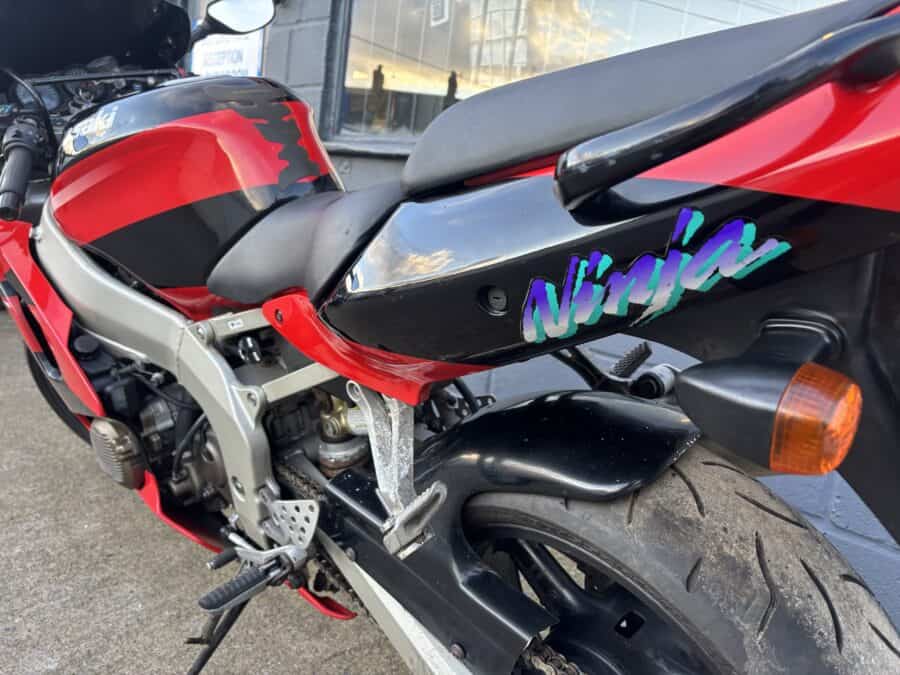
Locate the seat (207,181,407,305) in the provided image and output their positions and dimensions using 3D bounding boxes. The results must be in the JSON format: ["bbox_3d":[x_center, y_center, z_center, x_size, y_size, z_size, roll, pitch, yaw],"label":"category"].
[{"bbox_3d":[-0.120,-0.134,0.852,0.370,0.150,0.280,16,28,40],"label":"seat"}]

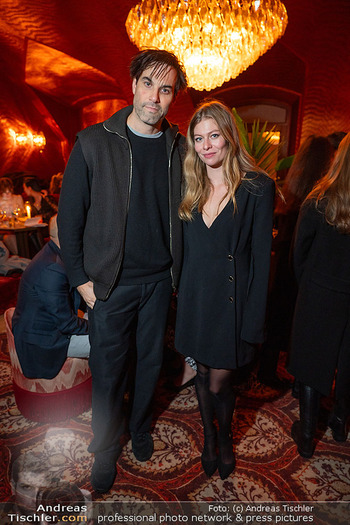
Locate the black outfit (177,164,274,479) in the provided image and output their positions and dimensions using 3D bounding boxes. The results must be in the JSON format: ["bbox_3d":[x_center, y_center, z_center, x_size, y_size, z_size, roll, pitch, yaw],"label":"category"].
[{"bbox_3d":[0.205,0.339,1.602,0.470,1.450,0.320,5,17,15],"label":"black outfit"}]

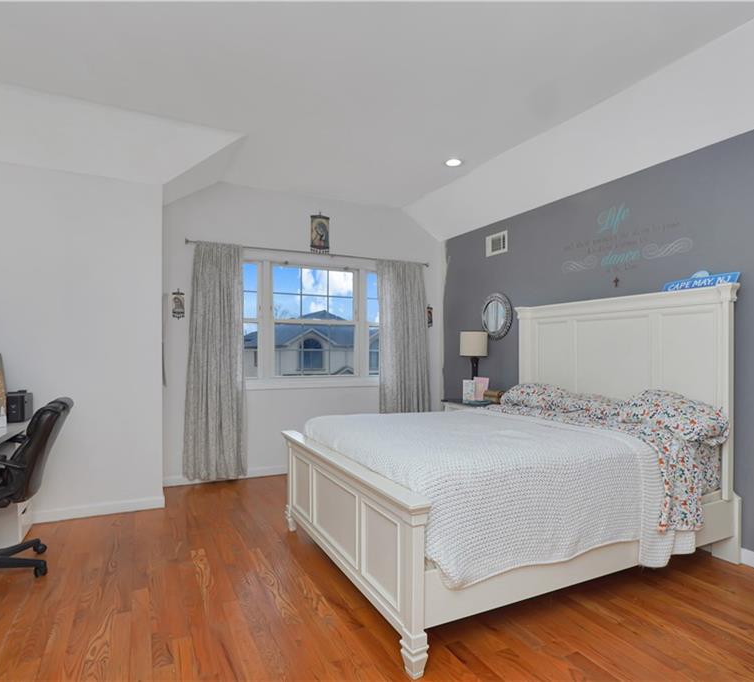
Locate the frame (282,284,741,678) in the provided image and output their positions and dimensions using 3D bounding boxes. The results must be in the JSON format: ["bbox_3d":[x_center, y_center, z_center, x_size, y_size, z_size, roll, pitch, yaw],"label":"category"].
[{"bbox_3d":[0.722,0.473,2.868,2.160,1.575,1.685,0,-1,-26],"label":"frame"}]

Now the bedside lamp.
[{"bbox_3d":[0.916,0.245,4.329,0.270,0.650,0.270,0,-1,-26],"label":"bedside lamp"}]

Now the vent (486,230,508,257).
[{"bbox_3d":[1.165,-0.942,4.439,0.020,0.194,0.302,0,-1,-26],"label":"vent"}]

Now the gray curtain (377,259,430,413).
[{"bbox_3d":[0.314,0.190,4.899,0.670,2.080,0.110,0,-1,-26],"label":"gray curtain"}]

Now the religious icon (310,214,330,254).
[{"bbox_3d":[-0.567,-1.082,4.572,0.200,0.400,0.020,0,-1,-26],"label":"religious icon"}]

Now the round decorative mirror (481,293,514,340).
[{"bbox_3d":[1.168,-0.232,4.401,0.035,0.455,0.445,0,-1,-26],"label":"round decorative mirror"}]

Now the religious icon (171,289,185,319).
[{"bbox_3d":[-1.740,-0.325,3.994,0.112,0.270,0.020,0,-1,-26],"label":"religious icon"}]

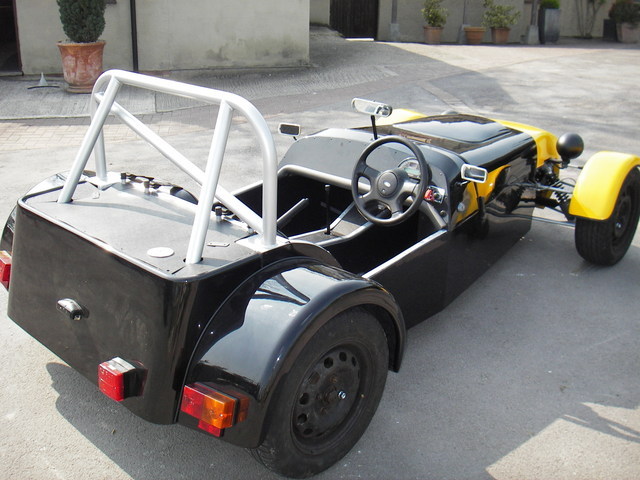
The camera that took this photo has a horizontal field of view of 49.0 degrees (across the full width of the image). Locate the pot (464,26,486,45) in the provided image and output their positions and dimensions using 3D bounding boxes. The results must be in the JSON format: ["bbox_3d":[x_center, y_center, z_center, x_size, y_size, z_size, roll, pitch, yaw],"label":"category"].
[{"bbox_3d":[2.938,-3.844,13.245,0.407,0.289,0.407,0,22,0],"label":"pot"}]

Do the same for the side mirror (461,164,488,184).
[{"bbox_3d":[0.673,-0.287,3.020,0.112,0.064,0.037,17,30,38],"label":"side mirror"}]

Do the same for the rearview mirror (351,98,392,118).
[{"bbox_3d":[0.248,-0.620,3.296,0.215,0.056,0.034,21,28,37],"label":"rearview mirror"}]

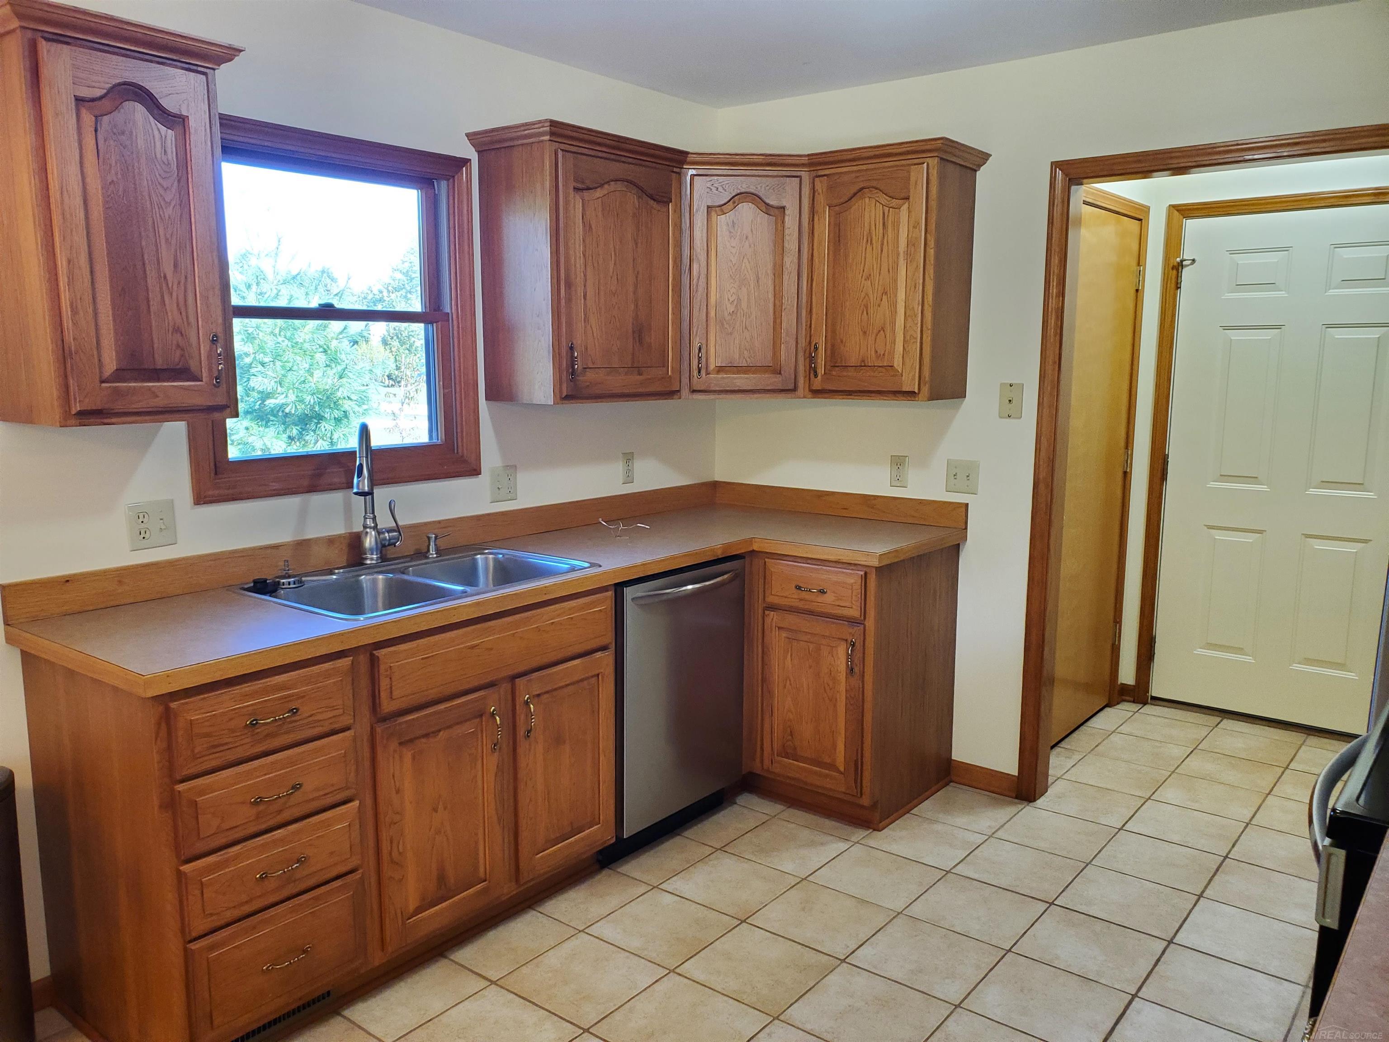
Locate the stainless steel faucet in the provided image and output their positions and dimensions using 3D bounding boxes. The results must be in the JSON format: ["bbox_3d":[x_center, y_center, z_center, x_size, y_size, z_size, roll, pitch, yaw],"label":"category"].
[{"bbox_3d":[-0.869,-0.068,2.861,0.123,0.402,0.265,-3,9,-15],"label":"stainless steel faucet"}]

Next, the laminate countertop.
[{"bbox_3d":[-0.290,0.147,2.975,1.113,0.040,2.582,6,10,38],"label":"laminate countertop"}]

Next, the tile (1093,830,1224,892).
[{"bbox_3d":[1.399,1.029,3.146,0.303,0.010,0.297,6,11,39],"label":"tile"}]

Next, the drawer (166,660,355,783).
[{"bbox_3d":[-1.022,0.380,2.242,0.435,0.155,0.383,6,10,38],"label":"drawer"}]

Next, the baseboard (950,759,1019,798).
[{"bbox_3d":[1.024,0.910,3.688,0.244,0.081,0.014,6,10,38],"label":"baseboard"}]

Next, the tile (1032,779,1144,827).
[{"bbox_3d":[1.349,0.968,3.571,0.303,0.010,0.297,6,11,39],"label":"tile"}]

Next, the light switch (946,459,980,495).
[{"bbox_3d":[0.908,-0.149,3.542,0.117,0.114,0.016,6,10,38],"label":"light switch"}]

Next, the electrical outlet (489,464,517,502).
[{"bbox_3d":[-0.622,-0.120,3.410,0.012,0.115,0.113,6,10,38],"label":"electrical outlet"}]

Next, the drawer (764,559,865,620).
[{"bbox_3d":[0.496,0.189,3.385,0.363,0.153,0.460,6,10,38],"label":"drawer"}]

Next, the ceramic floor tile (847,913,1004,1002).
[{"bbox_3d":[0.590,1.107,2.646,0.304,0.010,0.298,6,10,38],"label":"ceramic floor tile"}]

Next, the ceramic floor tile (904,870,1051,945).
[{"bbox_3d":[0.780,1.073,2.879,0.304,0.010,0.298,6,10,38],"label":"ceramic floor tile"}]

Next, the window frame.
[{"bbox_3d":[-0.999,-0.573,2.925,0.081,0.963,0.914,6,11,39],"label":"window frame"}]

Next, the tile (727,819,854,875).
[{"bbox_3d":[0.292,1.022,3.259,0.304,0.010,0.298,6,10,38],"label":"tile"}]

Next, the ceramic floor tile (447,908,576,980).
[{"bbox_3d":[-0.468,1.086,2.678,0.194,0.010,0.295,6,10,38],"label":"ceramic floor tile"}]

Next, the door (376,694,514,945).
[{"bbox_3d":[-0.627,0.722,2.589,0.025,0.564,0.382,7,11,38],"label":"door"}]

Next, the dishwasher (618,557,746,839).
[{"bbox_3d":[-0.250,0.510,3.385,0.610,0.775,0.600,6,10,38],"label":"dishwasher"}]

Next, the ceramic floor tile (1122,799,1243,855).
[{"bbox_3d":[1.590,0.994,3.377,0.303,0.010,0.297,6,11,39],"label":"ceramic floor tile"}]

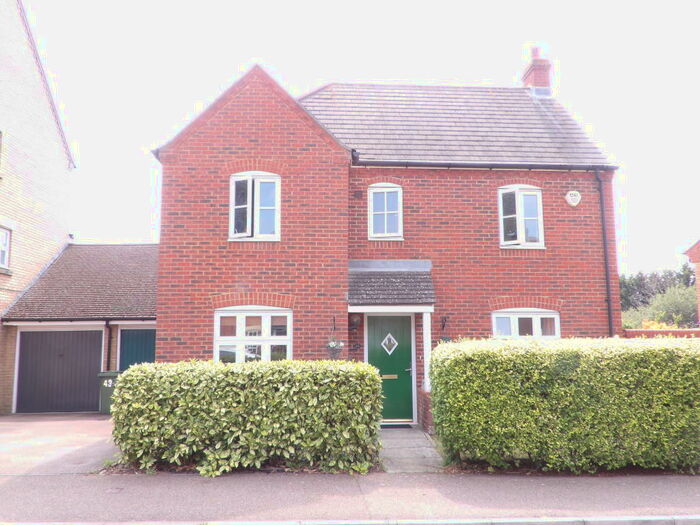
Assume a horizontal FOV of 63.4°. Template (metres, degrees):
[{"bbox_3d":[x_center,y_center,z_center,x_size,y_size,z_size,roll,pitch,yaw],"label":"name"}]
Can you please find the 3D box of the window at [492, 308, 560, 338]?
[{"bbox_3d":[3.413,1.531,10.982,1.353,1.270,0.120,0,-7,-3],"label":"window"}]

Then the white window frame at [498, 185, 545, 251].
[{"bbox_3d":[3.391,-0.892,11.254,0.910,1.292,0.150,0,-7,-3],"label":"white window frame"}]

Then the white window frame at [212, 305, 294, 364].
[{"bbox_3d":[-1.699,1.406,9.981,1.367,1.270,0.120,0,-7,-3],"label":"white window frame"}]

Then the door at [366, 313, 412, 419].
[{"bbox_3d":[0.758,2.001,10.786,0.859,1.972,0.080,0,-7,-3],"label":"door"}]

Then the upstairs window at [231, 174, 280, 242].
[{"bbox_3d":[-1.713,-1.004,10.251,0.914,1.288,0.150,0,-7,-3],"label":"upstairs window"}]

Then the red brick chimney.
[{"bbox_3d":[4.908,-4.968,14.977,0.460,1.525,0.840,0,-7,-3],"label":"red brick chimney"}]

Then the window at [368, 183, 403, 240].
[{"bbox_3d":[0.702,-0.985,11.143,0.697,1.150,0.120,0,-7,-3],"label":"window"}]

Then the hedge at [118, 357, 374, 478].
[{"bbox_3d":[-1.310,2.012,7.608,3.431,1.317,1.000,0,-7,-3],"label":"hedge"}]

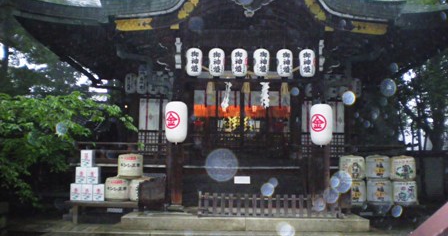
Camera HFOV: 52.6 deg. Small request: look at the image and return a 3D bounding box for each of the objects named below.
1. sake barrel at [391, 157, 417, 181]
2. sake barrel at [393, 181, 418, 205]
[{"bbox_3d":[4.317,1.220,10.900,0.610,0.580,0.610,-1,-6,14],"label":"sake barrel"},{"bbox_3d":[4.278,1.760,10.700,0.585,0.550,0.585,-1,-5,15],"label":"sake barrel"}]

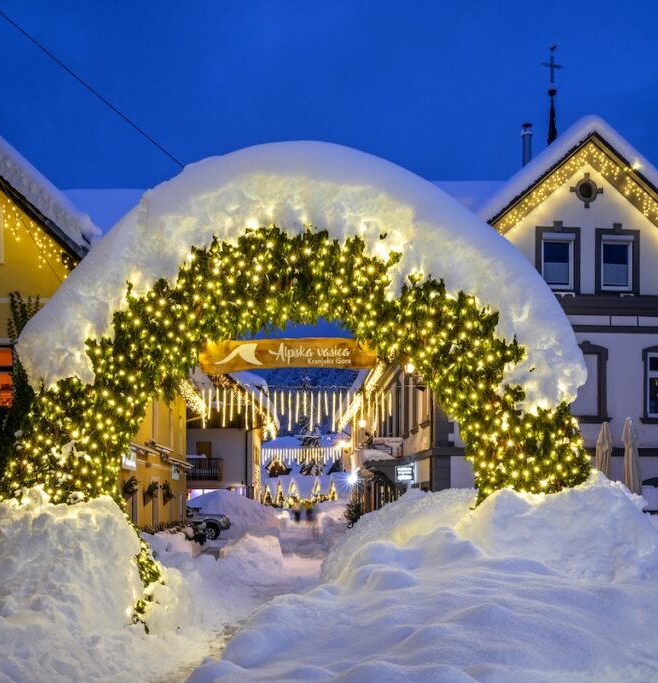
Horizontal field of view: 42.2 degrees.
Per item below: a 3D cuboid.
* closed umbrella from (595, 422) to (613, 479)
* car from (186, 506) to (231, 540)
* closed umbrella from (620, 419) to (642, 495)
[{"bbox_3d":[6.392,3.248,19.800,0.420,2.750,0.420,0,-6,0],"label":"closed umbrella"},{"bbox_3d":[-6.741,8.180,39.000,4.600,1.750,1.850,-3,-7,25],"label":"car"},{"bbox_3d":[6.451,3.007,18.200,0.430,2.750,0.430,0,-6,0],"label":"closed umbrella"}]

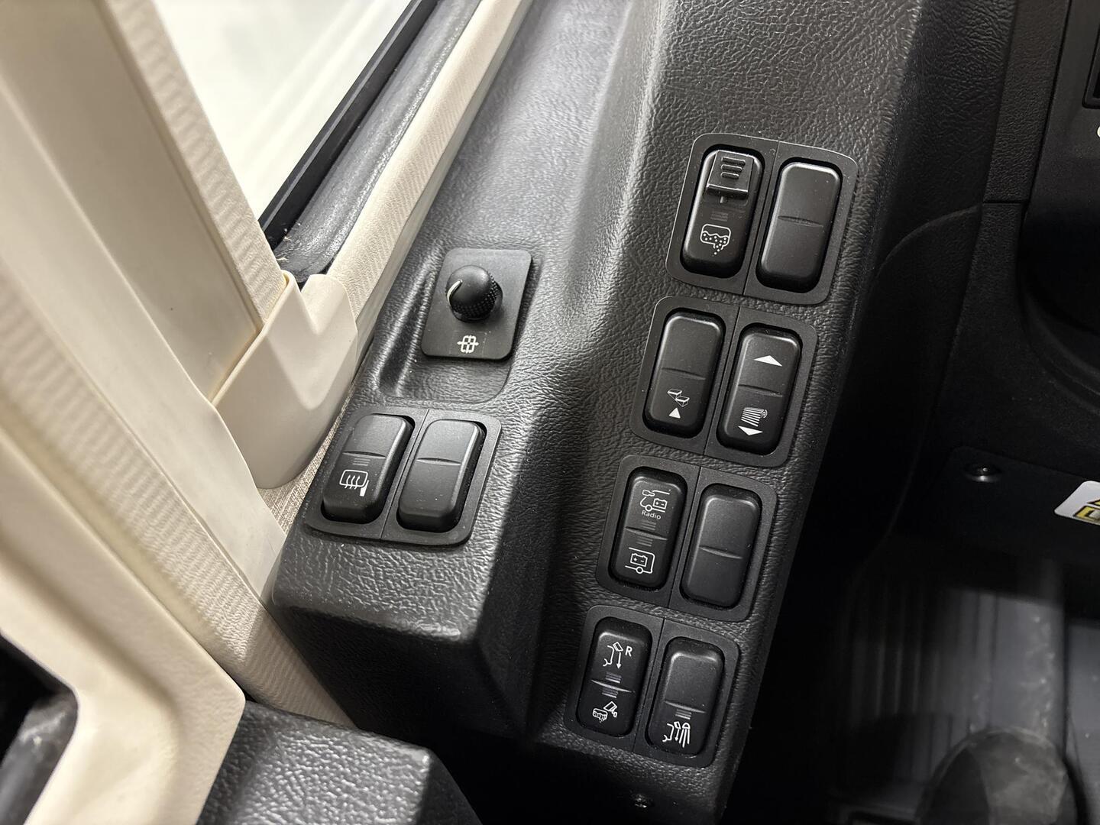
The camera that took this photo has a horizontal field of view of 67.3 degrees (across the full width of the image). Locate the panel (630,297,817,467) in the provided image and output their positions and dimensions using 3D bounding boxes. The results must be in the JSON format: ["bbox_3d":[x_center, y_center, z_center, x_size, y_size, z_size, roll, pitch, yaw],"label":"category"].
[{"bbox_3d":[0.066,-0.012,0.318,0.062,0.012,0.057,12,96,8],"label":"panel"}]

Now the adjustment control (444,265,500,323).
[{"bbox_3d":[-0.033,-0.052,0.346,0.022,0.019,0.022,5,55,11],"label":"adjustment control"}]

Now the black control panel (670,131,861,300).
[{"bbox_3d":[0.080,-0.073,0.311,0.062,0.012,0.057,12,96,8],"label":"black control panel"}]

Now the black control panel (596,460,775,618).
[{"bbox_3d":[0.053,0.050,0.324,0.062,0.012,0.057,12,96,8],"label":"black control panel"}]

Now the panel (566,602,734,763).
[{"bbox_3d":[0.040,0.110,0.330,0.062,0.012,0.057,12,96,8],"label":"panel"}]

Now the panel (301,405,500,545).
[{"bbox_3d":[-0.053,0.020,0.303,0.062,0.012,0.057,5,52,12],"label":"panel"}]

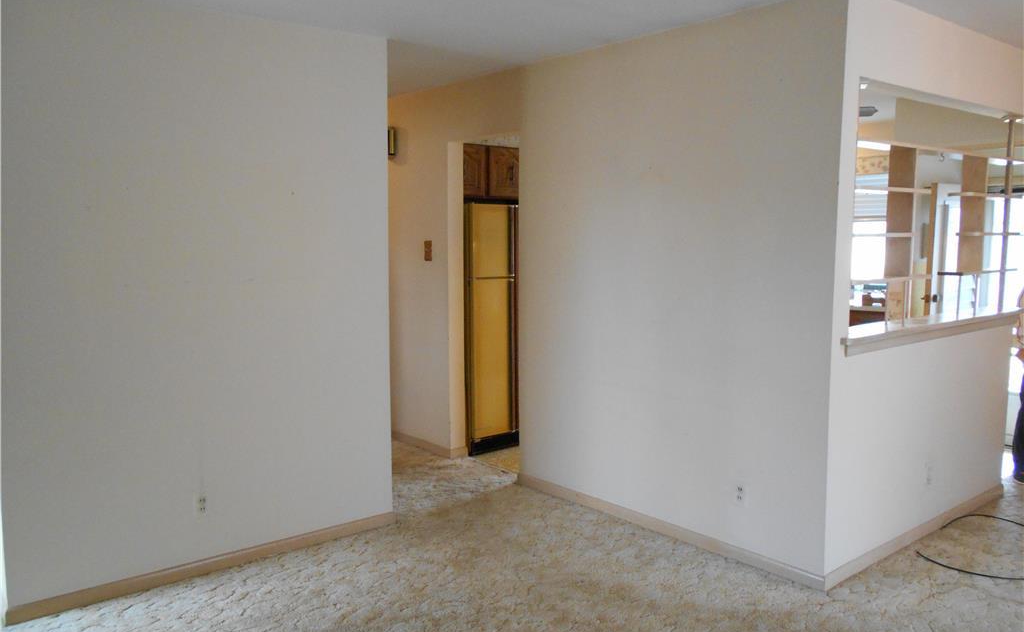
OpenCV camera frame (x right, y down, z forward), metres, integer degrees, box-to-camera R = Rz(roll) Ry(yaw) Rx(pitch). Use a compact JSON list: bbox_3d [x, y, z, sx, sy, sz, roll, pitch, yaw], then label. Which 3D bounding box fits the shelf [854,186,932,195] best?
[{"bbox_3d":[1.616,-0.551,3.356,0.730,0.022,0.112,-5,8,-38],"label":"shelf"}]

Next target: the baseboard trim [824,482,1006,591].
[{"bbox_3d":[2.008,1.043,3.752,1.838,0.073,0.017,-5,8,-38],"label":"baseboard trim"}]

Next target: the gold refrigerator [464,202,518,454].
[{"bbox_3d":[-0.151,0.052,5.596,0.830,1.690,0.730,-5,8,-38],"label":"gold refrigerator"}]

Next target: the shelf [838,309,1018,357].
[{"bbox_3d":[2.037,0.057,3.773,1.935,0.074,0.213,-5,8,-38],"label":"shelf"}]

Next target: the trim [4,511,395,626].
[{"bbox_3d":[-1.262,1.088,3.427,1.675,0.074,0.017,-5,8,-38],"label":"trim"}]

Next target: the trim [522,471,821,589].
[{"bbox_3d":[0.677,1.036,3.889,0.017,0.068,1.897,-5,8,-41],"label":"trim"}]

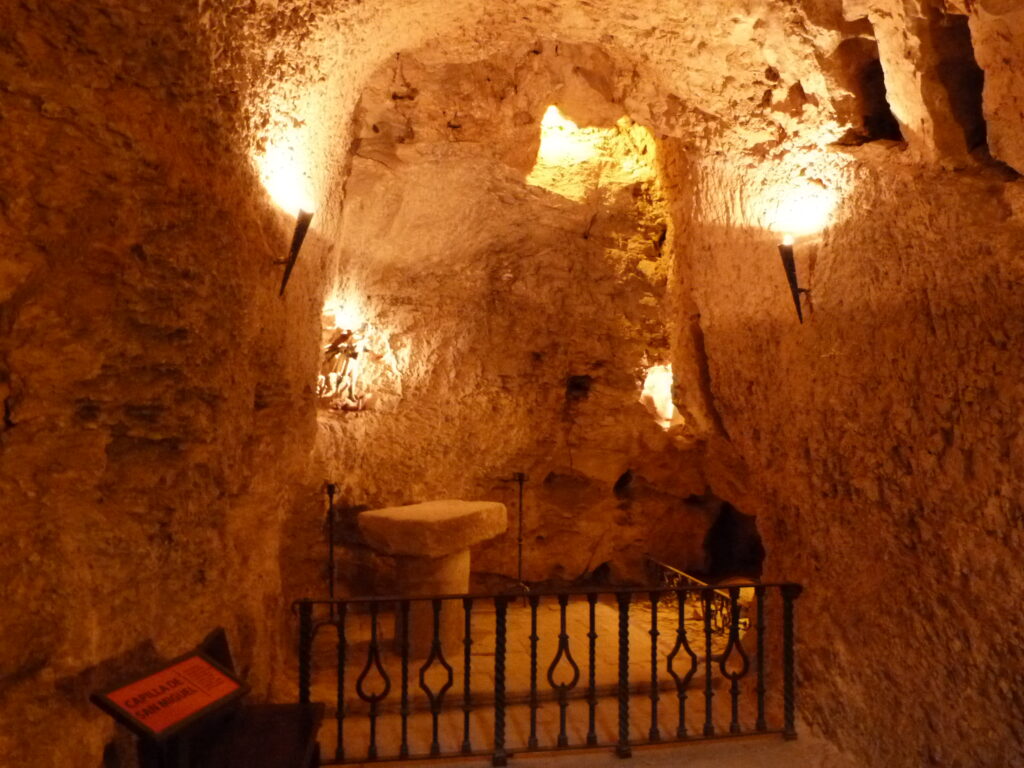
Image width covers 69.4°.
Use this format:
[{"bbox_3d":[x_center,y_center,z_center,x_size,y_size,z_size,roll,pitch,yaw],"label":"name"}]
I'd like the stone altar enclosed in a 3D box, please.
[{"bbox_3d":[-0.505,1.315,5.030,0.620,0.920,0.950,0,-1,34],"label":"stone altar"}]

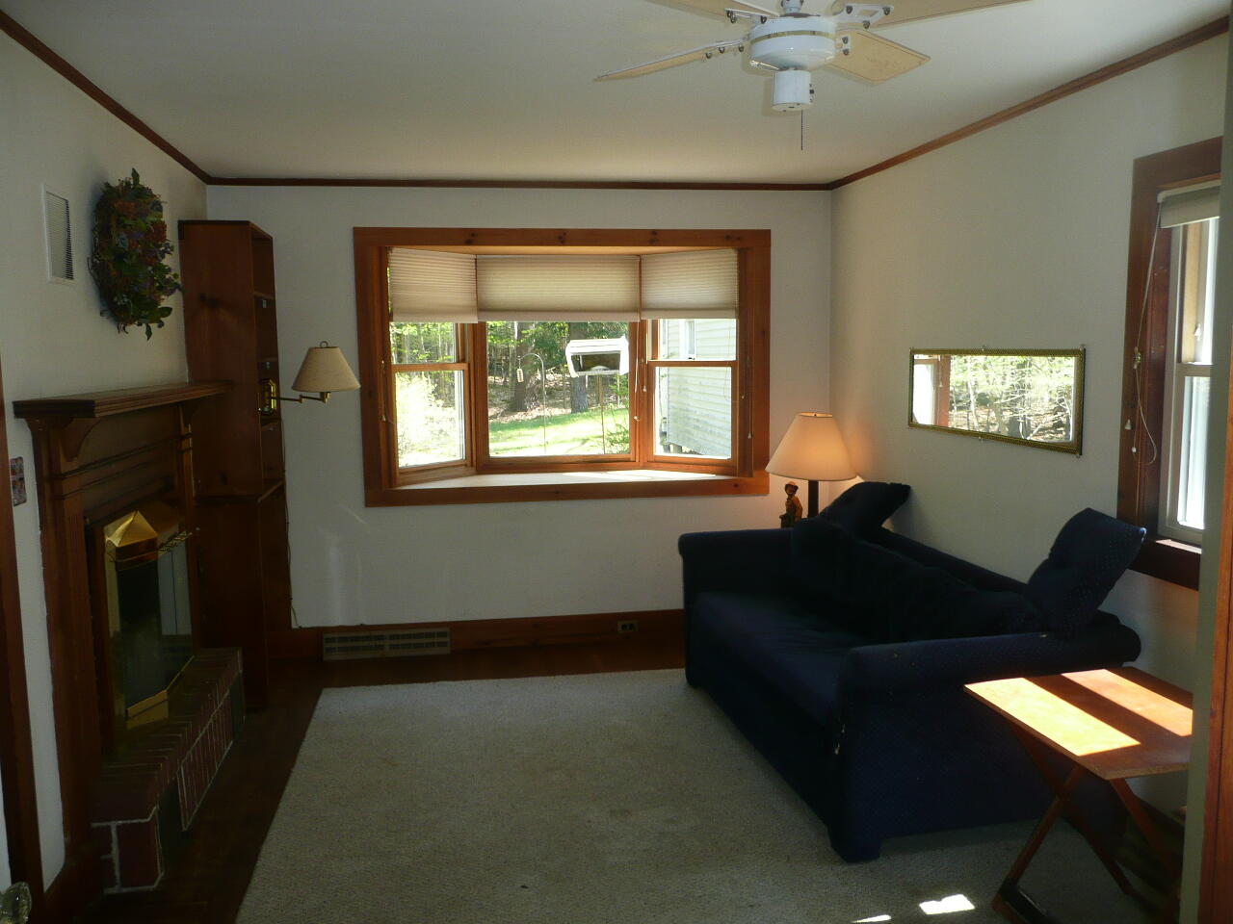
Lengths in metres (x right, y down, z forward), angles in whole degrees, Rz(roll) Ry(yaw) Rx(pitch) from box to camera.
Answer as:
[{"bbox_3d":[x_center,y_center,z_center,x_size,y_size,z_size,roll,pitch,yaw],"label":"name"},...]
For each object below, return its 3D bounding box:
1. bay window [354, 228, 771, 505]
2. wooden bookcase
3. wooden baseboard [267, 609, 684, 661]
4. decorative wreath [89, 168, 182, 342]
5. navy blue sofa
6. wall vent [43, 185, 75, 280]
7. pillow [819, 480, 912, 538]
[{"bbox_3d":[-0.261,-0.508,5.369,2.134,1.387,0.456,-2,6,-10],"label":"bay window"},{"bbox_3d":[-1.747,0.004,4.615,0.272,2.119,0.664,-2,6,-10],"label":"wooden bookcase"},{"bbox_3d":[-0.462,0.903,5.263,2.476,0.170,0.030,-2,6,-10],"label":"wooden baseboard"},{"bbox_3d":[-1.623,-0.699,3.424,0.149,0.555,0.565,-2,6,-10],"label":"decorative wreath"},{"bbox_3d":[0.955,0.740,3.975,0.961,0.753,1.981,-2,6,-10],"label":"navy blue sofa"},{"bbox_3d":[-1.597,-0.652,2.877,0.020,0.258,0.213,-2,6,-10],"label":"wall vent"},{"bbox_3d":[1.135,0.237,4.640,0.149,0.406,0.396,39,-1,-11],"label":"pillow"}]

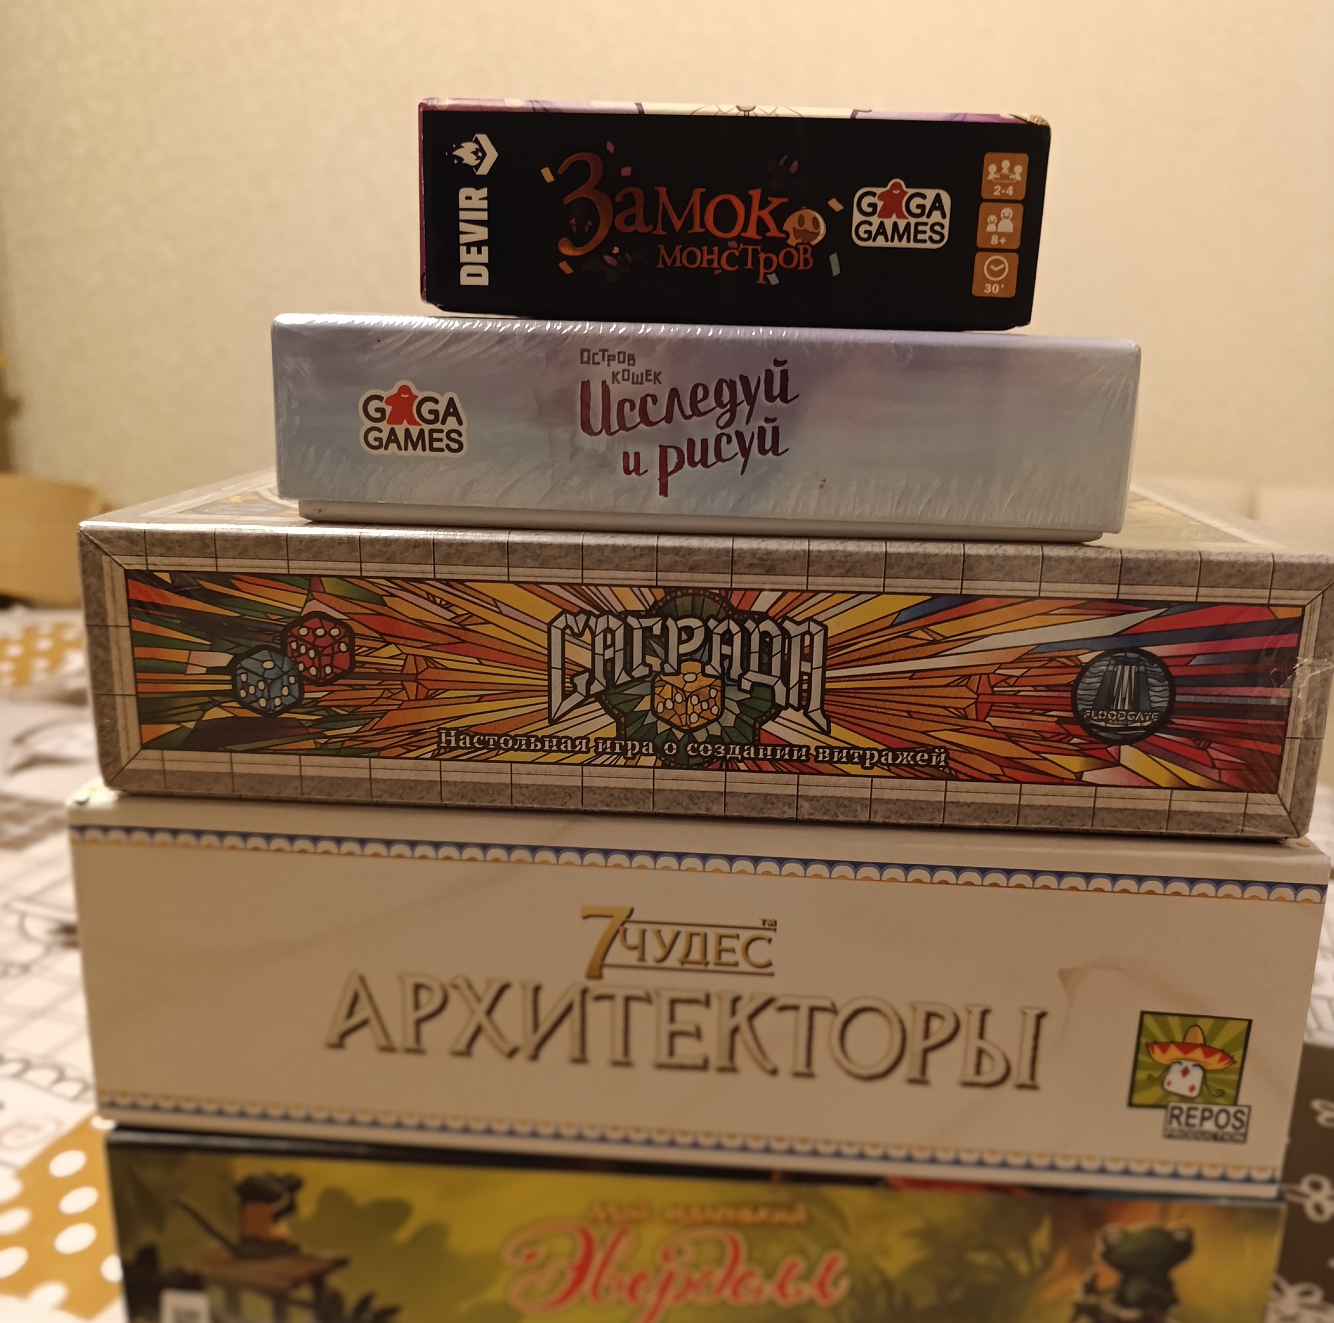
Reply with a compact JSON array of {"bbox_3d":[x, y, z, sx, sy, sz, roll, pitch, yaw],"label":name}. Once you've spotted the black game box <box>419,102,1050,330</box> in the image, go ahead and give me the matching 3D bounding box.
[{"bbox_3d":[0.014,-0.111,0.310,0.139,0.045,0.097,1,15,-2],"label":"black game box"}]

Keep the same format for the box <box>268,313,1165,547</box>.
[{"bbox_3d":[0.008,-0.069,0.329,0.189,0.045,0.142,1,15,-1],"label":"box"}]

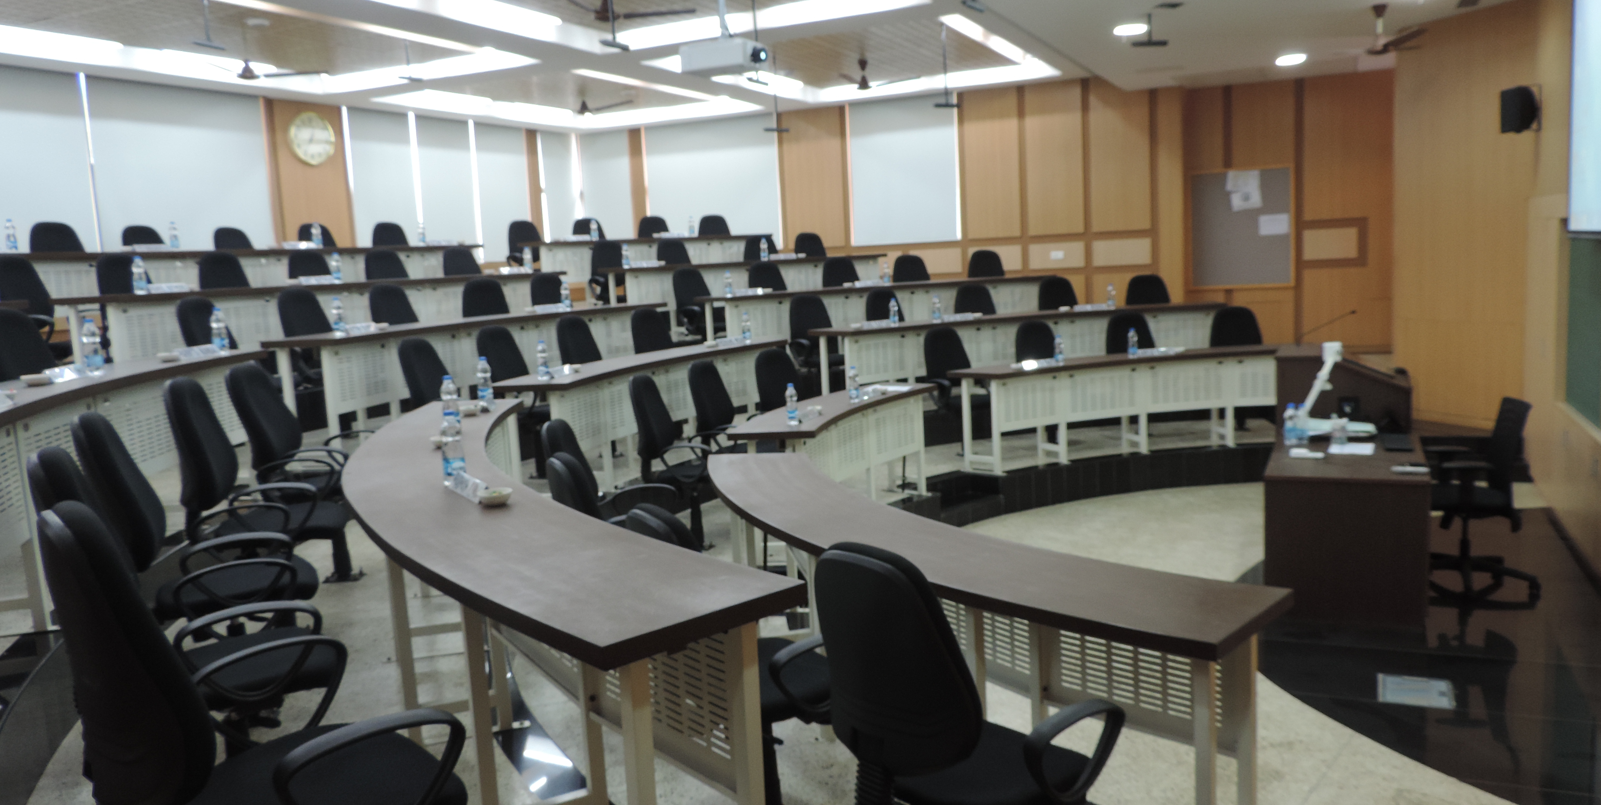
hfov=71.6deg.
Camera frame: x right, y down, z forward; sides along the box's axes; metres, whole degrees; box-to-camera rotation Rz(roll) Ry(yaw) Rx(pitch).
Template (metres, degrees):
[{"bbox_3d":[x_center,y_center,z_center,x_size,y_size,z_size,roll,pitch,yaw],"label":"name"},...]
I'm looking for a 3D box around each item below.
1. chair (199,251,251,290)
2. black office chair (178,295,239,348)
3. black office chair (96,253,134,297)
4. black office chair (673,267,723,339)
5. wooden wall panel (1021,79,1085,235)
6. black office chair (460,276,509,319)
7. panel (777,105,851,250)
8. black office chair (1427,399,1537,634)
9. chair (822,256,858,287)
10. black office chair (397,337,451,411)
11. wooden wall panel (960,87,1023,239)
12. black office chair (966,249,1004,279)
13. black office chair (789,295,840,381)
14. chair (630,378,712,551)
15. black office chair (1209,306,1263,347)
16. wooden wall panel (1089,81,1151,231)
[{"bbox_3d":[-4.293,-0.656,8.678,0.620,1.060,0.600,0,8,25],"label":"chair"},{"bbox_3d":[-3.377,-0.146,6.763,0.600,1.032,0.600,-3,7,5],"label":"black office chair"},{"bbox_3d":[-4.507,-0.522,7.762,0.600,1.032,0.600,-1,8,18],"label":"black office chair"},{"bbox_3d":[-0.891,-0.780,10.476,0.580,1.010,0.580,3,9,41],"label":"black office chair"},{"bbox_3d":[2.884,-2.759,12.608,0.640,1.683,0.040,0,7,23],"label":"wooden wall panel"},{"bbox_3d":[-2.401,-0.483,8.809,0.580,1.010,0.580,-8,8,-35],"label":"black office chair"},{"bbox_3d":[0.172,-2.861,14.096,0.980,1.750,0.060,0,8,25],"label":"panel"},{"bbox_3d":[3.773,0.502,6.245,0.640,1.040,0.640,-1,8,16],"label":"black office chair"},{"bbox_3d":[0.562,-1.022,11.891,0.600,1.040,0.630,-8,9,-36],"label":"chair"},{"bbox_3d":[-2.017,0.103,6.636,0.600,1.032,0.600,-2,8,10],"label":"black office chair"},{"bbox_3d":[2.287,-2.825,13.171,0.649,1.730,0.040,1,8,26],"label":"wooden wall panel"},{"bbox_3d":[2.048,-1.110,11.800,0.580,1.010,0.580,-4,7,-7],"label":"black office chair"},{"bbox_3d":[0.253,-0.472,10.198,0.630,1.040,0.600,4,10,42],"label":"black office chair"},{"bbox_3d":[-0.614,0.357,6.652,0.620,1.060,0.600,-2,8,10],"label":"chair"},{"bbox_3d":[3.921,-0.296,9.804,0.600,1.040,0.630,-3,7,2],"label":"black office chair"},{"bbox_3d":[3.615,-2.788,12.525,0.655,1.686,0.040,1,8,26],"label":"wooden wall panel"}]

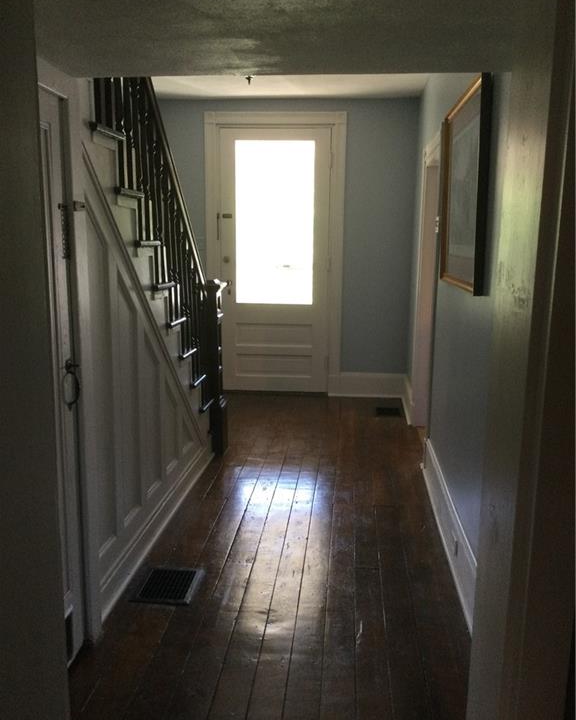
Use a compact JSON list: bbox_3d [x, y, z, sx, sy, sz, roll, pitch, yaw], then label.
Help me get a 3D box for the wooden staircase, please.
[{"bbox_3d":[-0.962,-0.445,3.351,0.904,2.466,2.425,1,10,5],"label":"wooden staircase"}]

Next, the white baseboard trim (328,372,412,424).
[{"bbox_3d":[0.662,0.295,5.713,0.655,0.229,0.884,2,10,5],"label":"white baseboard trim"}]

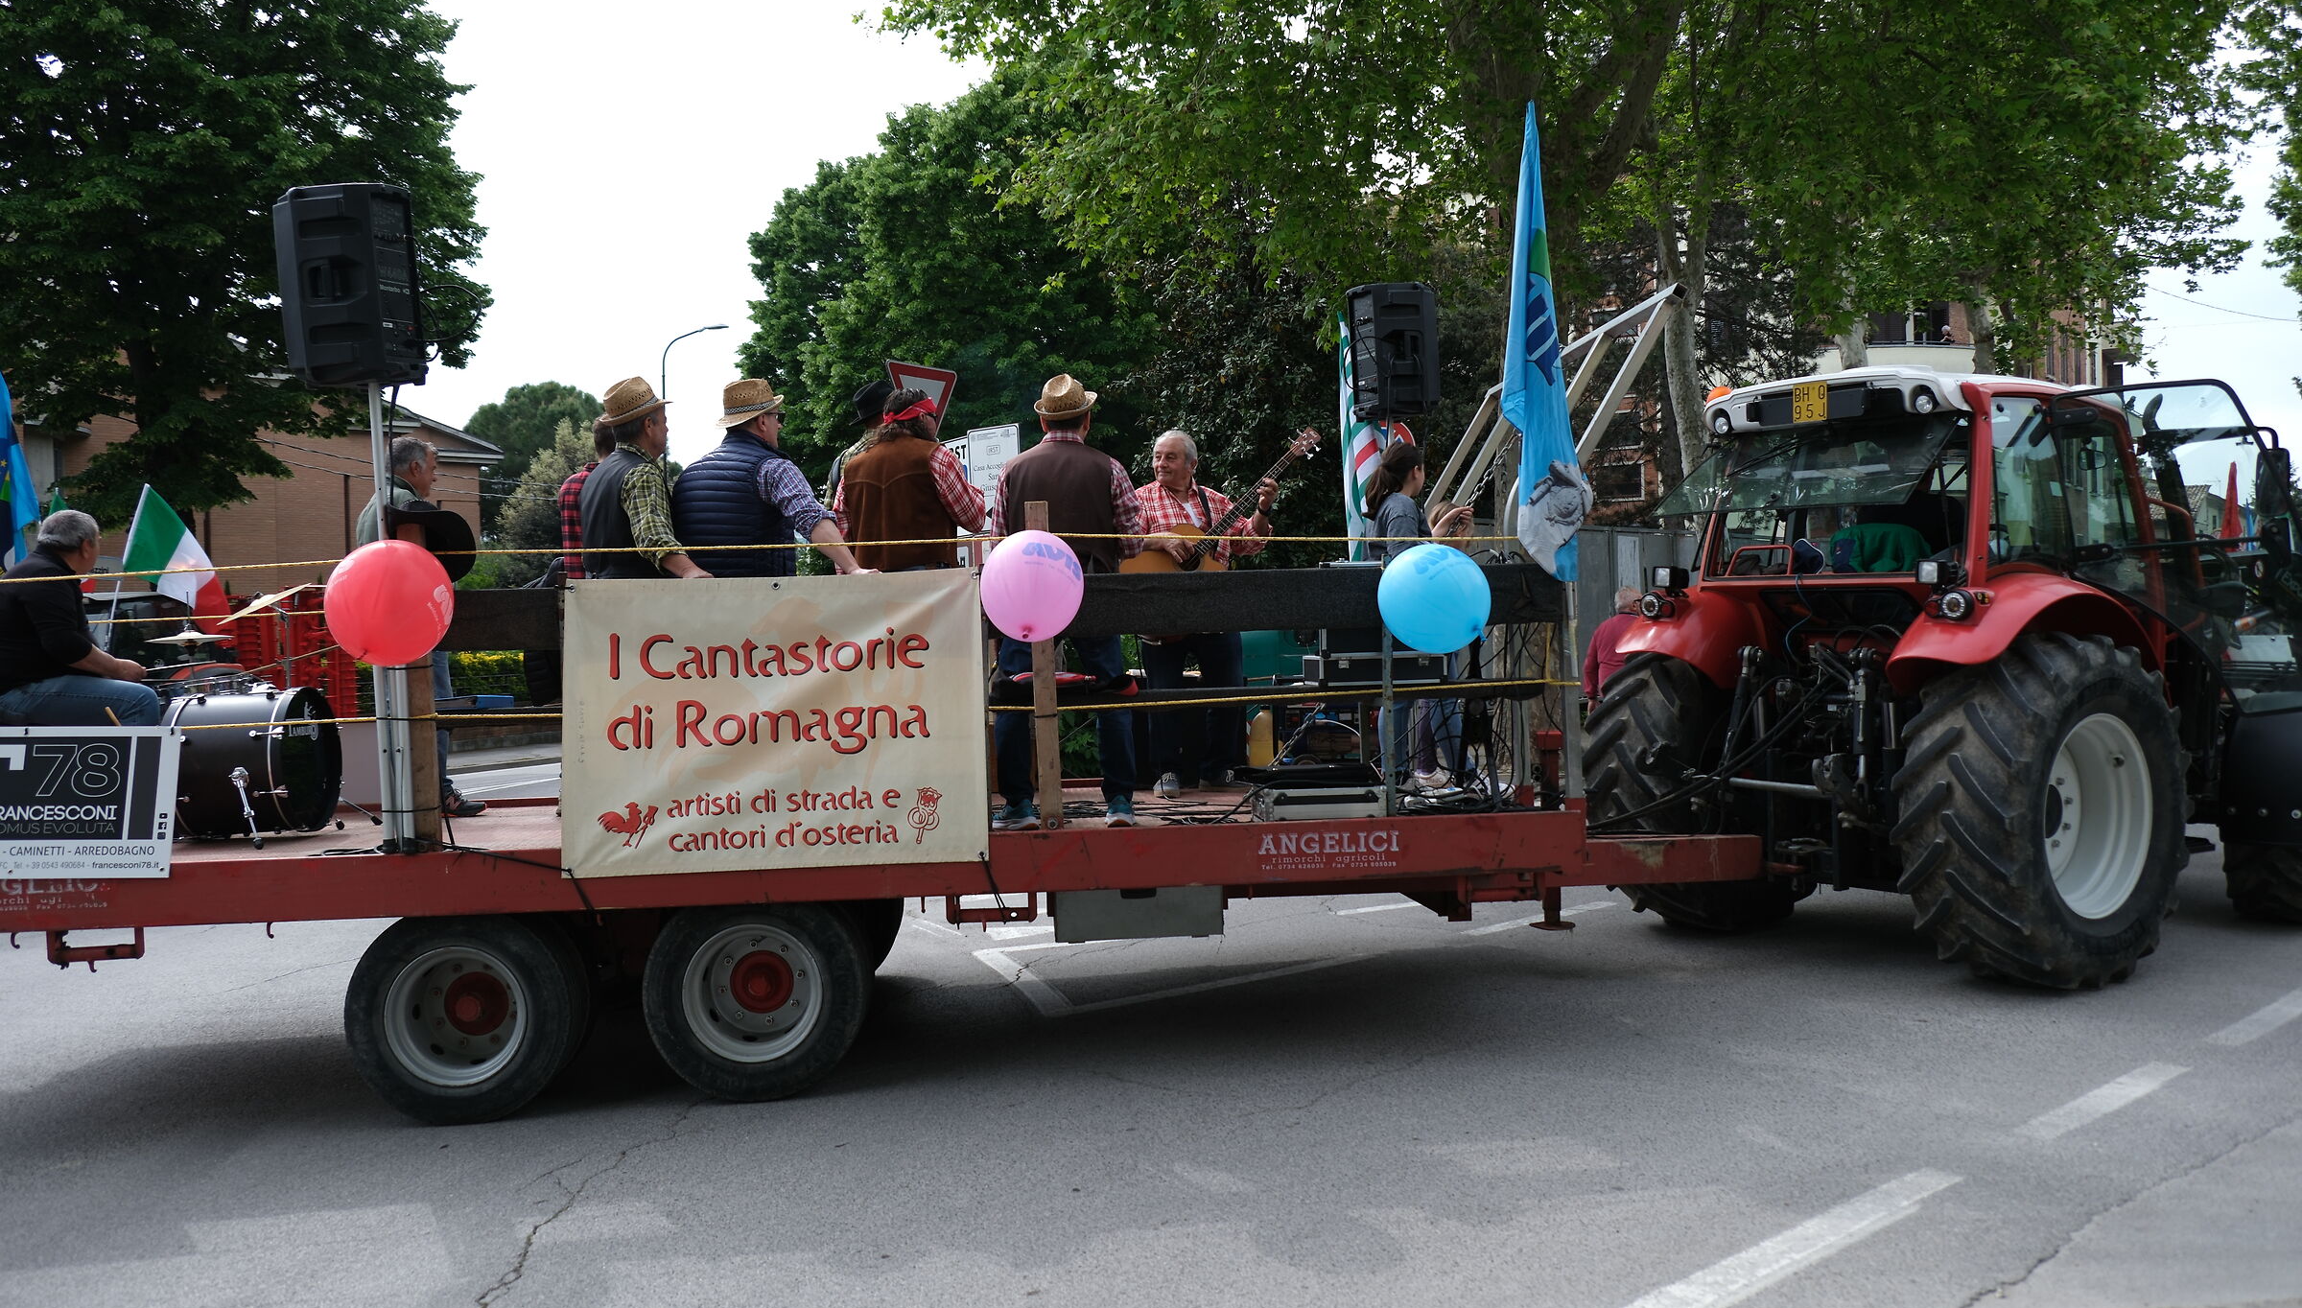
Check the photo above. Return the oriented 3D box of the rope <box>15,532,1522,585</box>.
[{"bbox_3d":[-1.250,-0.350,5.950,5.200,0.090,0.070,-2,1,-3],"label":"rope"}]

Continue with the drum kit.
[{"bbox_3d":[-3.677,0.298,7.050,0.950,0.900,0.980,-2,0,1],"label":"drum kit"}]

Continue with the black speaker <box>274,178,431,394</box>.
[{"bbox_3d":[-2.990,-1.378,6.450,0.370,0.690,0.420,-5,0,13],"label":"black speaker"}]

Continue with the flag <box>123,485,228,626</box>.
[{"bbox_3d":[-7.234,-0.727,12.800,0.740,1.030,0.220,-2,0,0],"label":"flag"}]

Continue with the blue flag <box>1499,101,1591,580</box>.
[{"bbox_3d":[1.380,-1.100,6.050,0.330,1.690,0.200,-1,1,18],"label":"blue flag"}]

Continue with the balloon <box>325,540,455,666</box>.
[{"bbox_3d":[-2.506,-0.169,5.680,0.400,0.410,0.400,-2,1,0],"label":"balloon"}]

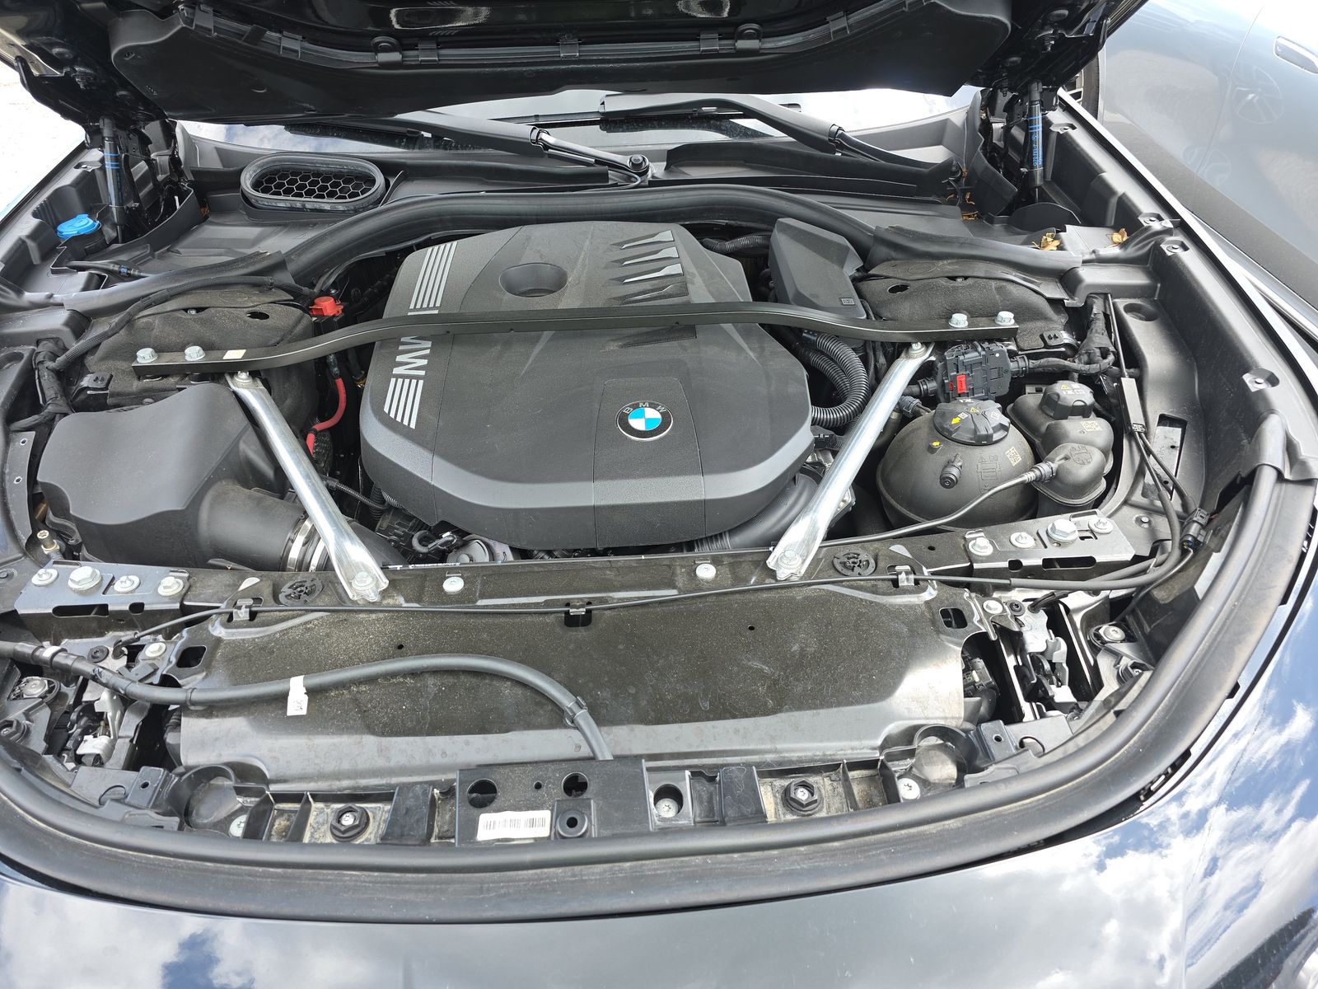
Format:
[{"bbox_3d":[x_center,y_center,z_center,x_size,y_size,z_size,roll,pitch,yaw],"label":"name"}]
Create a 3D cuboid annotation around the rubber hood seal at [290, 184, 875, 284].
[{"bbox_3d":[-0.108,-0.364,1.220,0.790,0.085,0.175,-3,38,-2],"label":"rubber hood seal"}]

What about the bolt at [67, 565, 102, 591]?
[{"bbox_3d":[-0.606,0.089,0.925,0.035,0.022,0.035,-3,42,-2],"label":"bolt"}]

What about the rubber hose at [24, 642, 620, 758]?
[{"bbox_3d":[-0.350,0.196,0.865,0.605,0.090,0.085,3,42,5],"label":"rubber hose"}]

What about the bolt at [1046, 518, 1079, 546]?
[{"bbox_3d":[0.441,0.040,0.958,0.035,0.022,0.035,-3,42,-2],"label":"bolt"}]

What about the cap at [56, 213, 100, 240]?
[{"bbox_3d":[-0.857,-0.396,1.293,0.063,0.022,0.060,-1,42,1],"label":"cap"}]

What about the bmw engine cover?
[{"bbox_3d":[-0.102,-0.174,1.218,0.572,0.130,0.585,-3,42,-2],"label":"bmw engine cover"}]

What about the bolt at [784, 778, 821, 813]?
[{"bbox_3d":[0.131,0.277,0.806,0.035,0.020,0.035,-3,42,-2],"label":"bolt"}]

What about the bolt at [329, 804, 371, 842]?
[{"bbox_3d":[-0.279,0.297,0.792,0.035,0.020,0.035,-3,42,-2],"label":"bolt"}]

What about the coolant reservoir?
[{"bbox_3d":[0.374,-0.032,1.095,0.190,0.205,0.190,-3,42,-2],"label":"coolant reservoir"}]

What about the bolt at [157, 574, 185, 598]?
[{"bbox_3d":[-0.512,0.097,0.920,0.028,0.014,0.028,-3,42,-2],"label":"bolt"}]

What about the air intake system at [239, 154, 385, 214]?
[{"bbox_3d":[-0.539,-0.477,1.372,0.225,0.060,0.155,-3,42,-2],"label":"air intake system"}]

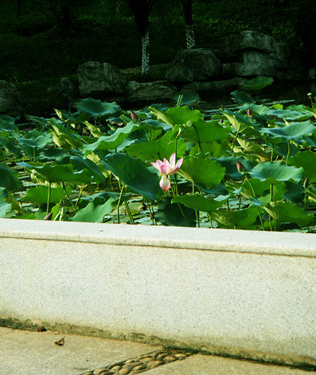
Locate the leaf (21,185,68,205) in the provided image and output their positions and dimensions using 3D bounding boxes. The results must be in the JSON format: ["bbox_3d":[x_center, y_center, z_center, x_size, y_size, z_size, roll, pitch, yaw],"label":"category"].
[{"bbox_3d":[-0.854,0.053,12.716,0.354,0.120,0.265,-7,7,0],"label":"leaf"}]

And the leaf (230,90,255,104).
[{"bbox_3d":[0.965,-1.028,19.300,0.266,0.063,0.253,15,20,0],"label":"leaf"}]

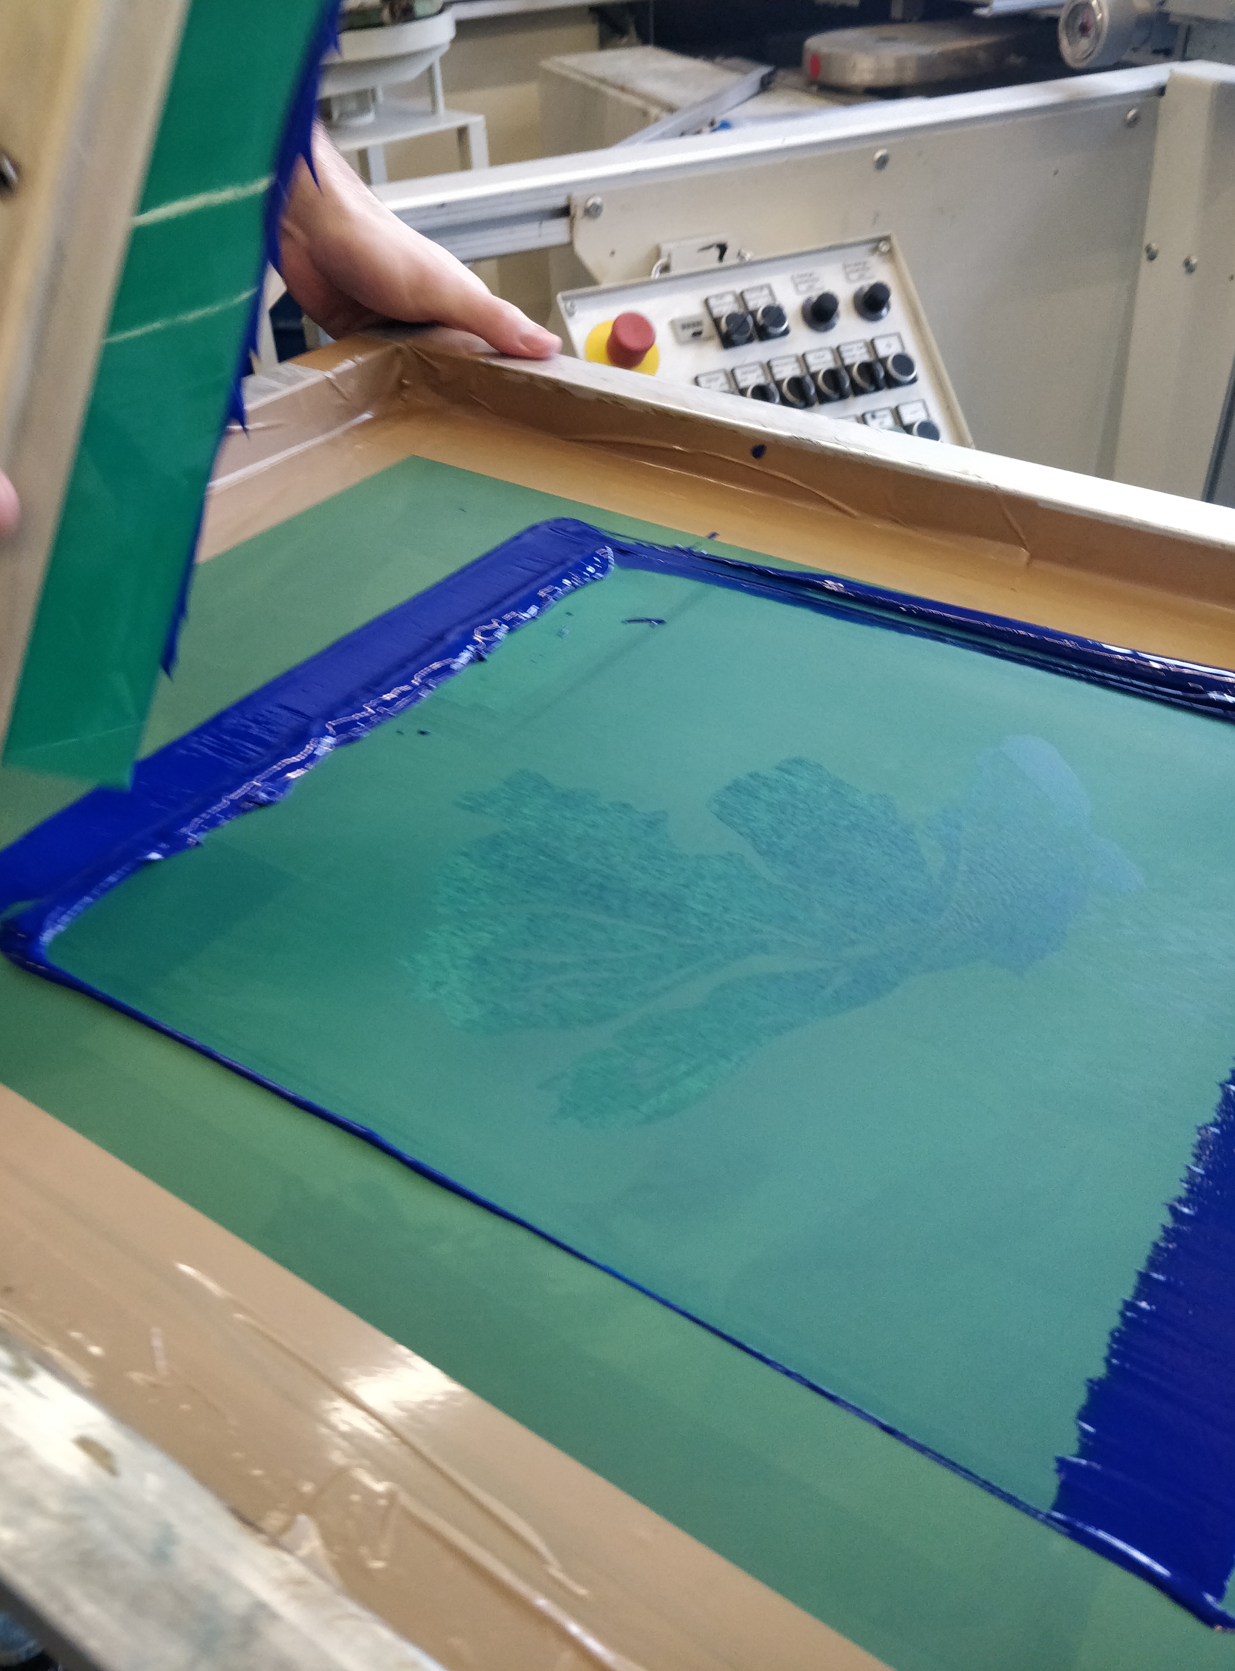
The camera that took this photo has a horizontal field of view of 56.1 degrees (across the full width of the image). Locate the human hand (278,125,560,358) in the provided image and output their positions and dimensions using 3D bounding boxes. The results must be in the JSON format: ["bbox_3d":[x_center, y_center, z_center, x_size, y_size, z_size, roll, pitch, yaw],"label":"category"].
[{"bbox_3d":[-0.096,-0.259,0.540,0.160,0.085,0.105,40,25,6],"label":"human hand"}]

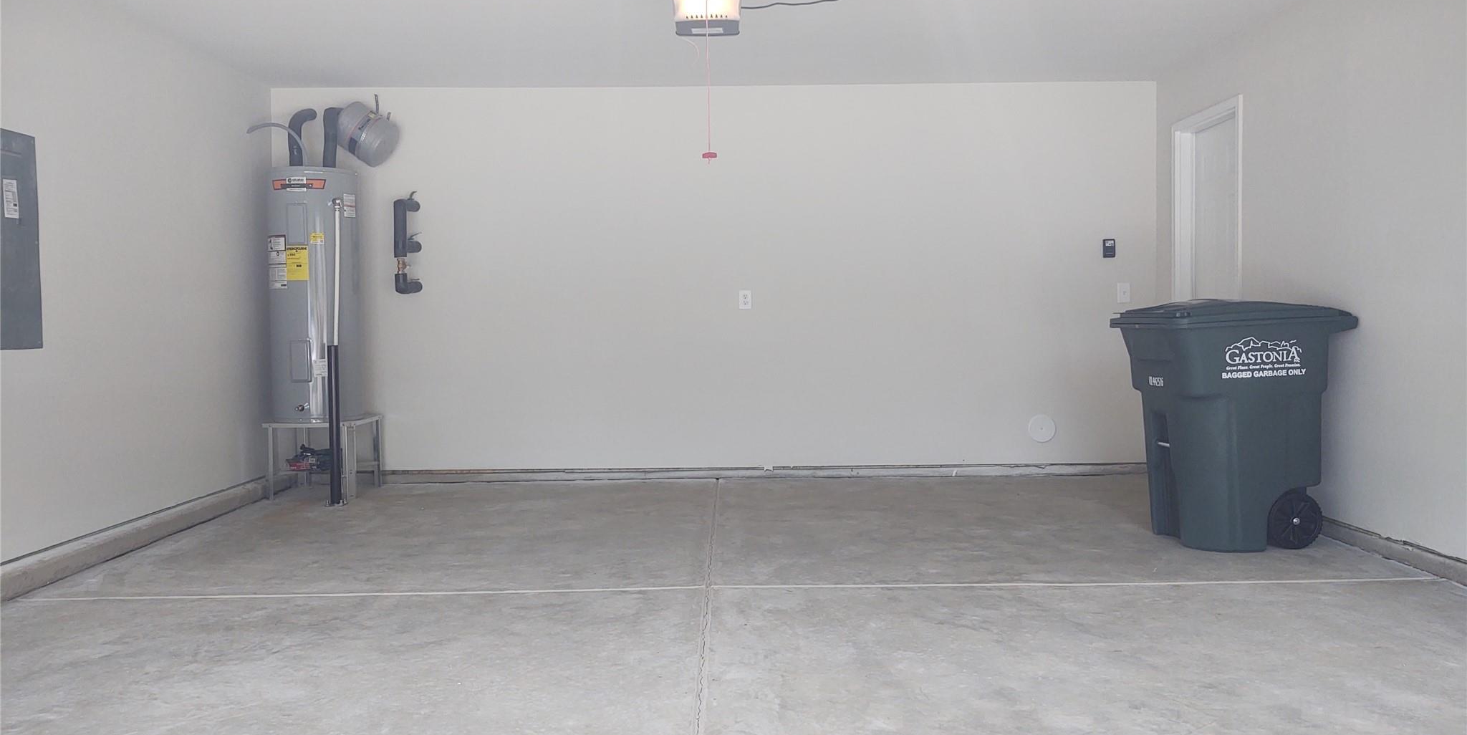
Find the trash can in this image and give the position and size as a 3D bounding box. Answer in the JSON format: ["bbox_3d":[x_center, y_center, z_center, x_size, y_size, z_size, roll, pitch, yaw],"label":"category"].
[{"bbox_3d":[2.267,0.245,5.228,0.820,1.090,0.710,-1,2,-6],"label":"trash can"}]

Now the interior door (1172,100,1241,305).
[{"bbox_3d":[2.788,-0.407,6.686,0.100,2.108,0.920,-1,2,-1],"label":"interior door"}]

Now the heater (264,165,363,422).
[{"bbox_3d":[-2.561,-0.436,7.010,0.530,1.504,0.530,-1,2,-1],"label":"heater"}]

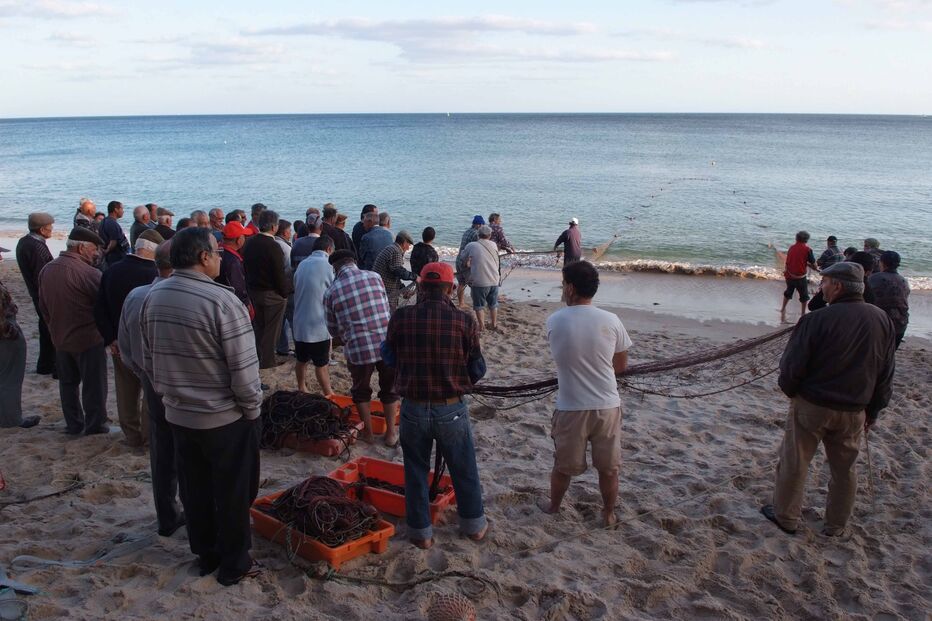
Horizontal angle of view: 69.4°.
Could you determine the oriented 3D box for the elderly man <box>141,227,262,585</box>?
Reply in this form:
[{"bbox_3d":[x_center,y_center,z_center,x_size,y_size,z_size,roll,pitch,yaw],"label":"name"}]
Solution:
[{"bbox_3d":[-1.220,0.475,3.126,0.530,1.730,0.370,9,18,29],"label":"elderly man"}]

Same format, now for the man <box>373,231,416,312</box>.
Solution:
[{"bbox_3d":[-0.880,-0.174,8.279,0.550,1.620,0.540,-5,17,-17],"label":"man"}]

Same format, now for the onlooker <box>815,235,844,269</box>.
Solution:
[{"bbox_3d":[7.874,-0.817,14.661,0.580,1.650,0.480,-8,18,-26],"label":"onlooker"}]

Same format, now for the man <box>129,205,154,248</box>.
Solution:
[{"bbox_3d":[-3.937,-0.433,8.239,0.500,1.700,0.360,13,20,36],"label":"man"}]

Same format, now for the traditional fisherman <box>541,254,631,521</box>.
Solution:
[{"bbox_3d":[0.742,0.517,4.141,0.530,1.687,0.380,-3,17,-12],"label":"traditional fisherman"}]

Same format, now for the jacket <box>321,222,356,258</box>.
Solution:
[{"bbox_3d":[-1.886,-0.990,10.126,0.540,0.700,0.340,8,18,24],"label":"jacket"}]

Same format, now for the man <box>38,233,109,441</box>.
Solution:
[{"bbox_3d":[-3.027,0.181,5.278,0.540,1.680,0.400,0,16,2],"label":"man"}]

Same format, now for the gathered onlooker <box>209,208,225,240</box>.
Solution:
[{"bbox_3d":[-3.228,-0.467,8.637,0.350,1.680,0.500,-6,18,-21],"label":"gathered onlooker"}]

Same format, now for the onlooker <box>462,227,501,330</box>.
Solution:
[{"bbox_3d":[0.209,-0.507,10.434,0.550,1.660,0.420,2,16,6],"label":"onlooker"}]

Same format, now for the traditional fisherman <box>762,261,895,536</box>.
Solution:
[{"bbox_3d":[2.233,0.547,4.139,0.640,1.720,0.470,-2,16,-8],"label":"traditional fisherman"}]

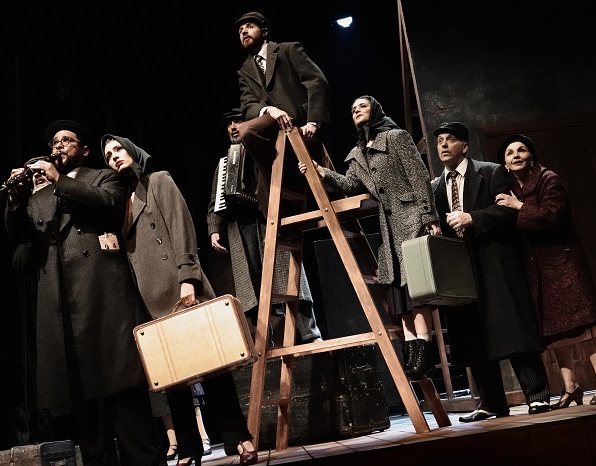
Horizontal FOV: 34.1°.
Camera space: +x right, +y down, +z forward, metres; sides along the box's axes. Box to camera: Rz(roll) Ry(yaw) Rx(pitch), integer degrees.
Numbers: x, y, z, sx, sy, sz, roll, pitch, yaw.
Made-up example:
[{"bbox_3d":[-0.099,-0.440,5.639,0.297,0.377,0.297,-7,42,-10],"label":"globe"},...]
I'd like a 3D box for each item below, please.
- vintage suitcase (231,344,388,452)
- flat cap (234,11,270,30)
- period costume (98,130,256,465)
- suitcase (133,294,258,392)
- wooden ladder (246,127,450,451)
[{"bbox_3d":[0.022,1.141,6.618,1.077,0.567,0.553,-9,-10,-3],"label":"vintage suitcase"},{"bbox_3d":[-0.276,-1.281,5.900,0.200,0.120,0.260,-17,-8,41],"label":"flat cap"},{"bbox_3d":[-0.604,0.309,4.864,0.524,1.736,0.446,-17,-10,12],"label":"period costume"},{"bbox_3d":[-0.499,0.546,4.770,0.518,0.335,0.172,-20,-16,5],"label":"suitcase"},{"bbox_3d":[0.143,0.292,5.635,1.106,1.824,0.446,-14,-11,23],"label":"wooden ladder"}]

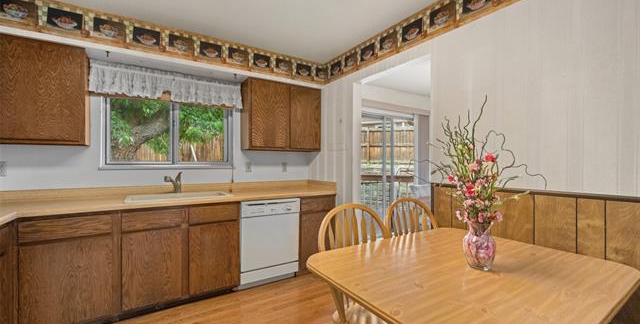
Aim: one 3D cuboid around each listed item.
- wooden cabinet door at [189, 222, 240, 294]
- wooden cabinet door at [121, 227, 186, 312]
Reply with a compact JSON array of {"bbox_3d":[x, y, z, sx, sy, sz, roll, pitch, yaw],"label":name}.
[{"bbox_3d":[-0.933,0.828,2.349,0.399,0.590,0.030,0,0,-32],"label":"wooden cabinet door"},{"bbox_3d":[-1.282,0.795,2.063,0.413,0.617,0.025,0,0,-34],"label":"wooden cabinet door"}]

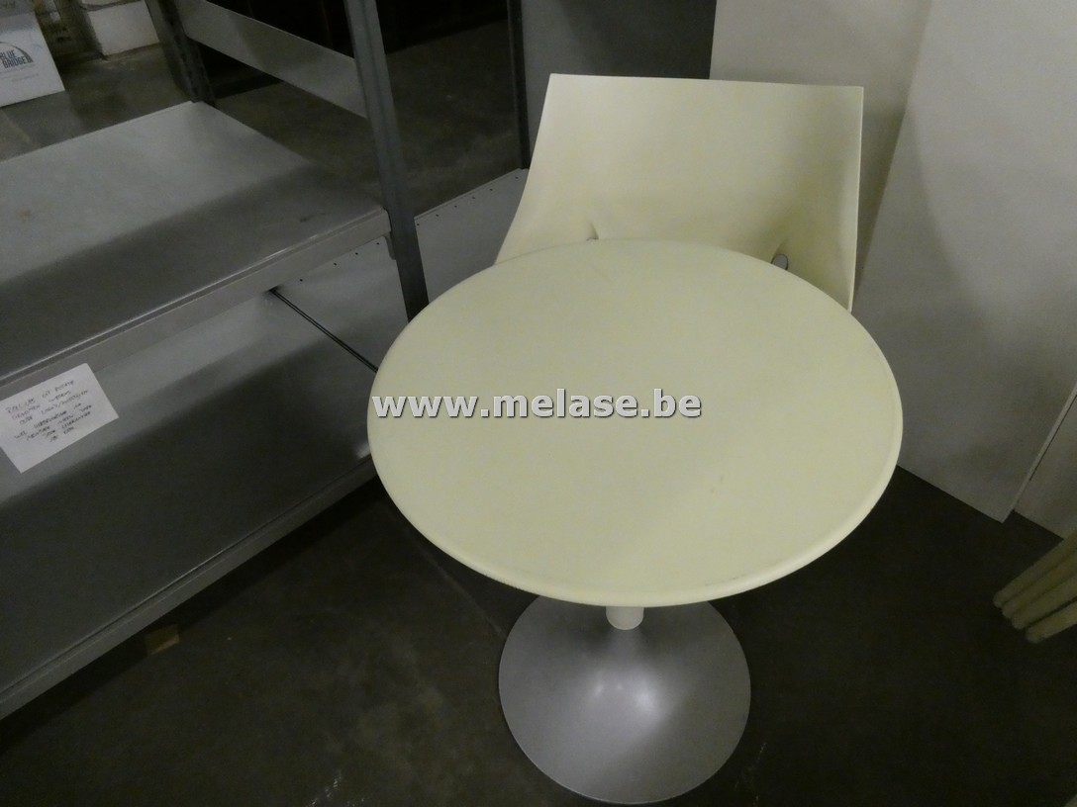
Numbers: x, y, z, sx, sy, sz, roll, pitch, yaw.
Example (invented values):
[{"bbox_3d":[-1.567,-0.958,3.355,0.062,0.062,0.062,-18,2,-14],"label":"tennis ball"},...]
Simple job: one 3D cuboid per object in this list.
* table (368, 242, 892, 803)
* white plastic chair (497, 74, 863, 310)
[{"bbox_3d":[0.128,0.233,1.126,0.600,0.740,0.600,-6,44,0],"label":"table"},{"bbox_3d":[0.239,-0.121,1.442,0.610,0.780,0.570,9,46,15],"label":"white plastic chair"}]

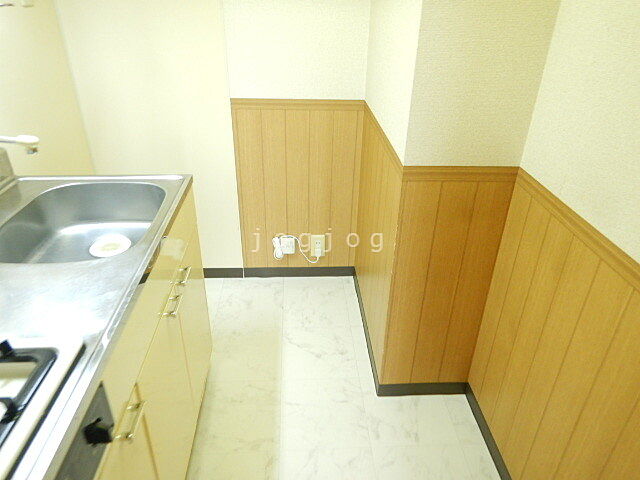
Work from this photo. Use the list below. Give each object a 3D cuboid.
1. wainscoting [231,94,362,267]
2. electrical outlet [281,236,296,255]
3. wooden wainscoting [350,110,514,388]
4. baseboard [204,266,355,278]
[{"bbox_3d":[-0.098,-0.219,2.066,0.566,0.834,0.025,-1,30,-3],"label":"wainscoting"},{"bbox_3d":[-0.157,0.034,2.202,0.069,0.095,0.023,-1,30,-3],"label":"electrical outlet"},{"bbox_3d":[0.365,-0.031,1.749,0.326,0.834,0.782,-1,30,-3],"label":"wooden wainscoting"},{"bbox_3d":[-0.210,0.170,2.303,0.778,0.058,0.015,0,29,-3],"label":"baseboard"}]

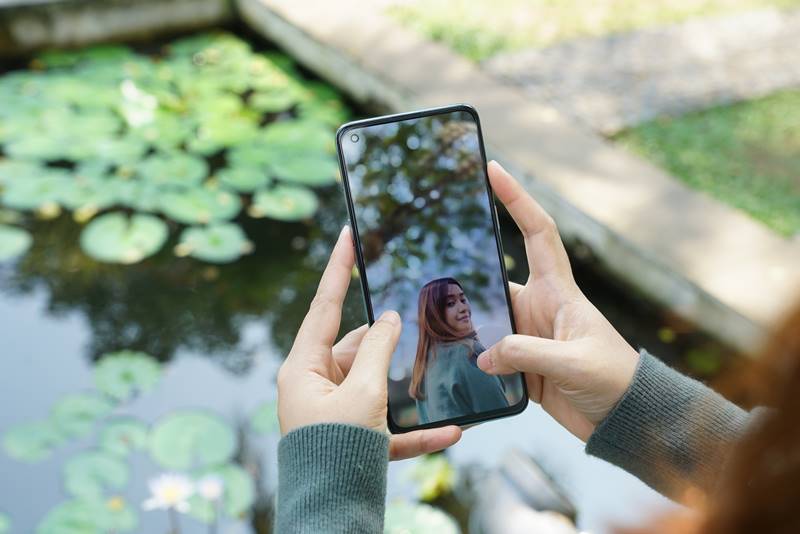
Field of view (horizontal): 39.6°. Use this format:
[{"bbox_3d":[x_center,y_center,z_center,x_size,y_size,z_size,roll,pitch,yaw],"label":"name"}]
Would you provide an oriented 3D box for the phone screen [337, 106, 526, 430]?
[{"bbox_3d":[0.017,0.002,0.562,0.074,0.161,0.009,-10,6,9],"label":"phone screen"}]

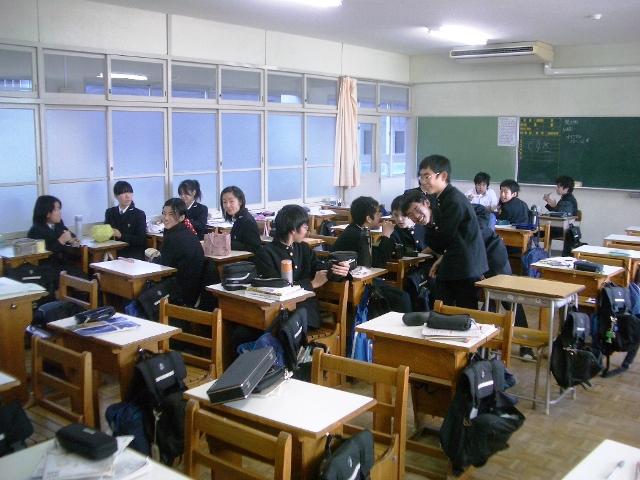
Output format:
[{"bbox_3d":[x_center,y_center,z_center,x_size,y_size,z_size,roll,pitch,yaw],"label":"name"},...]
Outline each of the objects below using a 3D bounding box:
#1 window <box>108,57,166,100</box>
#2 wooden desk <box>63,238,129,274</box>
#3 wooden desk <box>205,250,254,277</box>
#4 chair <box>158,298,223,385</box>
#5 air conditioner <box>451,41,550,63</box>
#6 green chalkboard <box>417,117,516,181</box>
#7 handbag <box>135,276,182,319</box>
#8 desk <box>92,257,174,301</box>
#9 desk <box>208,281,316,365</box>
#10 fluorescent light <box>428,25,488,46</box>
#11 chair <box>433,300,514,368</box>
[{"bbox_3d":[-1.874,-1.668,6.691,0.055,0.458,0.723,8,12,40],"label":"window"},{"bbox_3d":[-2.049,0.398,5.912,0.600,0.750,0.370,8,12,38],"label":"wooden desk"},{"bbox_3d":[-0.879,0.474,5.391,0.600,0.765,0.378,8,12,40],"label":"wooden desk"},{"bbox_3d":[-0.804,0.771,3.425,0.410,0.800,0.430,5,11,28],"label":"chair"},{"bbox_3d":[2.477,-2.550,8.924,1.290,0.190,0.660,8,12,38],"label":"air conditioner"},{"bbox_3d":[2.337,-1.474,10.496,1.780,1.030,0.050,8,13,38],"label":"green chalkboard"},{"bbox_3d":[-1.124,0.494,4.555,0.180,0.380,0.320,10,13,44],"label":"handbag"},{"bbox_3d":[-1.397,0.567,4.899,0.630,0.739,0.352,7,12,40],"label":"desk"},{"bbox_3d":[-0.377,0.685,4.122,0.630,0.739,0.352,8,13,43],"label":"desk"},{"bbox_3d":[1.650,-2.420,7.640,0.250,0.110,1.230,8,13,38],"label":"fluorescent light"},{"bbox_3d":[0.715,0.778,3.366,0.430,0.800,0.450,5,10,30],"label":"chair"}]

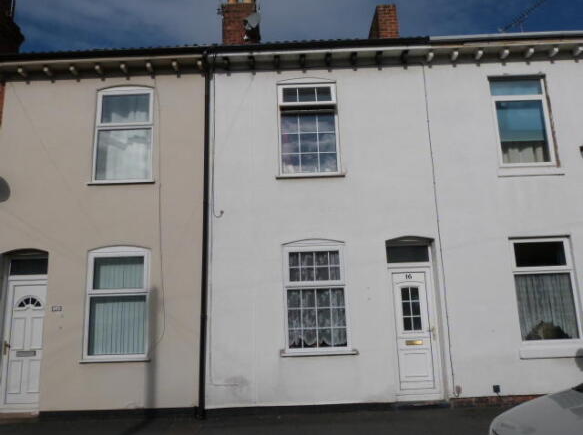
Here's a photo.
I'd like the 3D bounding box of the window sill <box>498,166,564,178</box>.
[{"bbox_3d":[3.853,-0.730,6.824,1.040,0.136,0.120,-2,-10,1],"label":"window sill"}]

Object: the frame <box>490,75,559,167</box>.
[{"bbox_3d":[4.000,-1.658,7.350,0.955,1.651,0.080,-2,-10,0],"label":"frame"}]

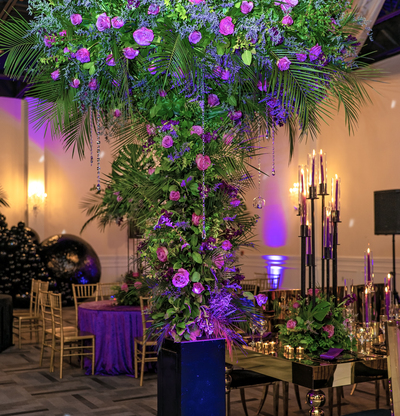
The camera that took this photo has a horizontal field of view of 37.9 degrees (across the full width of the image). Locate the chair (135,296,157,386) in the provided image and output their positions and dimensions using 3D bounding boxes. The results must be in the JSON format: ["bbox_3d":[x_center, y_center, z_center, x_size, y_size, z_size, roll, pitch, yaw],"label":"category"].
[{"bbox_3d":[-0.465,1.398,6.260,0.400,0.920,0.420,1,-3,-13],"label":"chair"}]

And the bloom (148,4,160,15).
[{"bbox_3d":[-0.239,-1.041,3.060,0.064,0.058,0.058,-1,-3,11],"label":"bloom"}]

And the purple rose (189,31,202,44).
[{"bbox_3d":[-0.027,-0.989,3.383,0.078,0.073,0.064,0,-4,0],"label":"purple rose"}]

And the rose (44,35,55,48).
[{"bbox_3d":[-0.851,-0.942,3.300,0.068,0.076,0.065,-1,-2,15],"label":"rose"}]

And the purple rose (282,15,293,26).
[{"bbox_3d":[0.471,-1.009,3.140,0.060,0.064,0.058,1,-4,-24],"label":"purple rose"}]

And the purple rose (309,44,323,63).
[{"bbox_3d":[0.610,-0.816,3.080,0.071,0.095,0.070,0,-2,-12],"label":"purple rose"}]

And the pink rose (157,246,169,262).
[{"bbox_3d":[-0.226,0.280,3.509,0.072,0.096,0.072,-2,-5,22],"label":"pink rose"}]

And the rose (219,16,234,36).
[{"bbox_3d":[0.134,-0.902,2.900,0.077,0.095,0.075,0,-2,-4],"label":"rose"}]

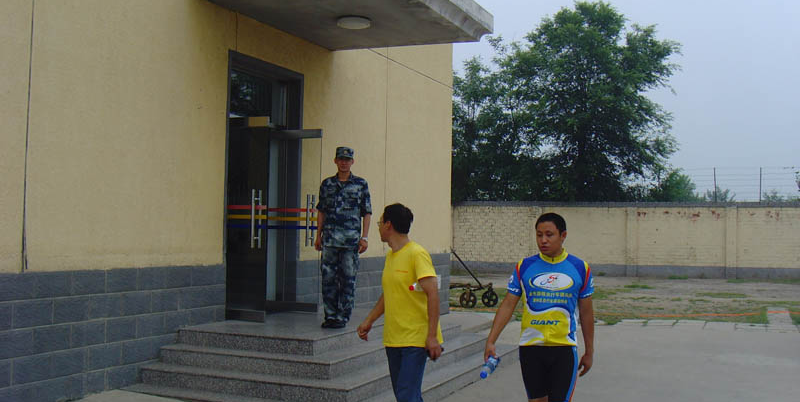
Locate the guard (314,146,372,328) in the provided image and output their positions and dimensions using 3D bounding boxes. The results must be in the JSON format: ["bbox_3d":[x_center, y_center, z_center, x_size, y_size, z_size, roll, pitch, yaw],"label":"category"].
[{"bbox_3d":[-0.575,0.362,9.174,0.540,1.810,0.340,1,-2,21],"label":"guard"}]

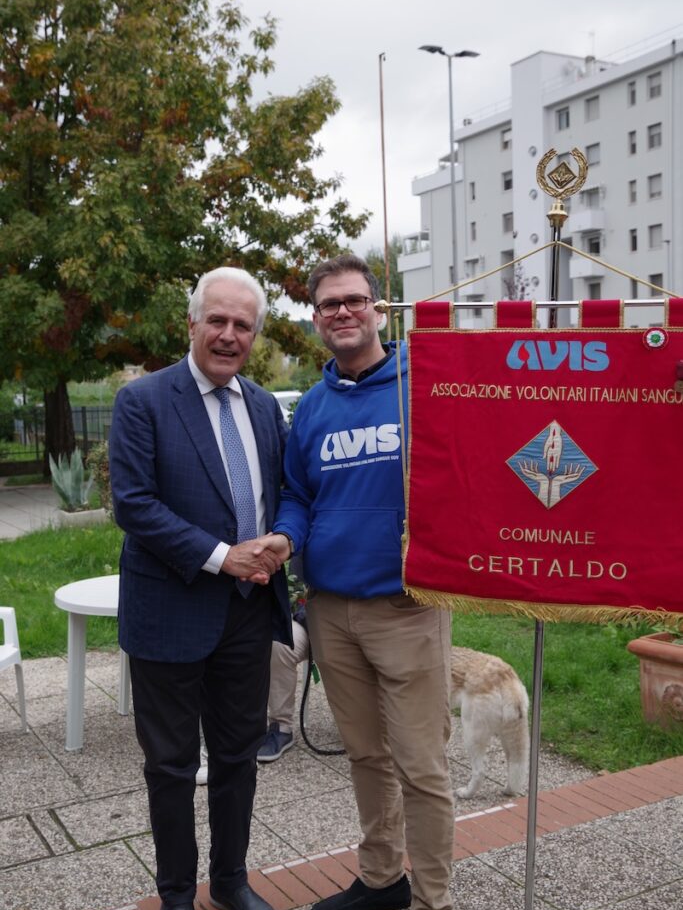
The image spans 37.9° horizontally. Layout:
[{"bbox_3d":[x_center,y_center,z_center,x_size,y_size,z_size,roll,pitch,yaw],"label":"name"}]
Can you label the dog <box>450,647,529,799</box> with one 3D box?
[{"bbox_3d":[0.330,0.964,3.996,0.260,0.630,0.880,-5,6,-44],"label":"dog"}]

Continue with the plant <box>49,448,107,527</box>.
[{"bbox_3d":[-2.920,0.352,11.038,0.620,0.900,0.550,-4,5,-37],"label":"plant"}]

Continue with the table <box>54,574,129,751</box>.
[{"bbox_3d":[-0.871,0.907,4.449,0.800,0.655,0.800,-2,4,-8],"label":"table"}]

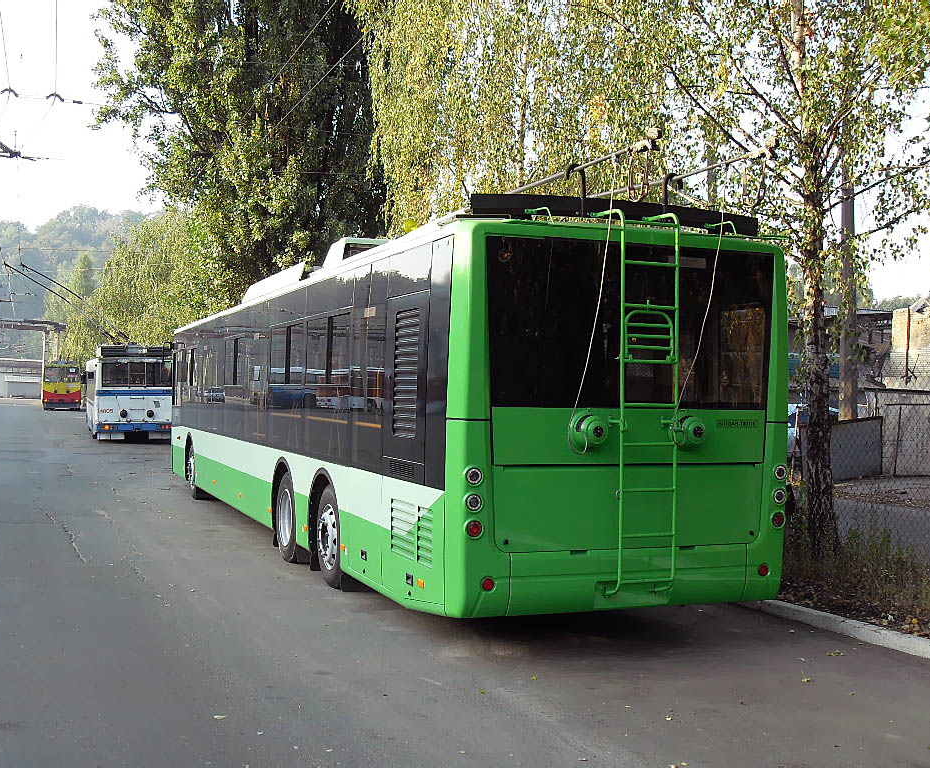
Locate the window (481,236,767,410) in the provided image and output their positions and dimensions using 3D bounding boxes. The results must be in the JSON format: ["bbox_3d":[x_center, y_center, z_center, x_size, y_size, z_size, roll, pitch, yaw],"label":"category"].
[{"bbox_3d":[1.141,-0.377,7.310,2.170,1.080,0.060,1,-1,-22],"label":"window"}]

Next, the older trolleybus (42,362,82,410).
[{"bbox_3d":[-30.642,0.210,83.235,2.500,3.400,11.600,1,-1,-20],"label":"older trolleybus"}]

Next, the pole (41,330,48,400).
[{"bbox_3d":[-39.619,-1.600,103.000,0.250,6.800,0.250,1,-1,-22],"label":"pole"}]

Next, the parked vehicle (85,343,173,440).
[{"bbox_3d":[-12.572,0.317,40.627,2.500,3.200,11.800,1,-1,-20],"label":"parked vehicle"}]

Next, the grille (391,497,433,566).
[{"bbox_3d":[-0.372,1.025,7.594,0.040,0.390,0.880,1,-1,-22],"label":"grille"}]

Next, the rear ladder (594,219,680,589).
[{"bbox_3d":[1.126,0.120,7.335,0.445,2.550,0.430,1,-1,-22],"label":"rear ladder"}]

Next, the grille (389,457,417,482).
[{"bbox_3d":[-0.448,0.615,7.805,0.020,0.105,0.560,1,-1,-22],"label":"grille"}]

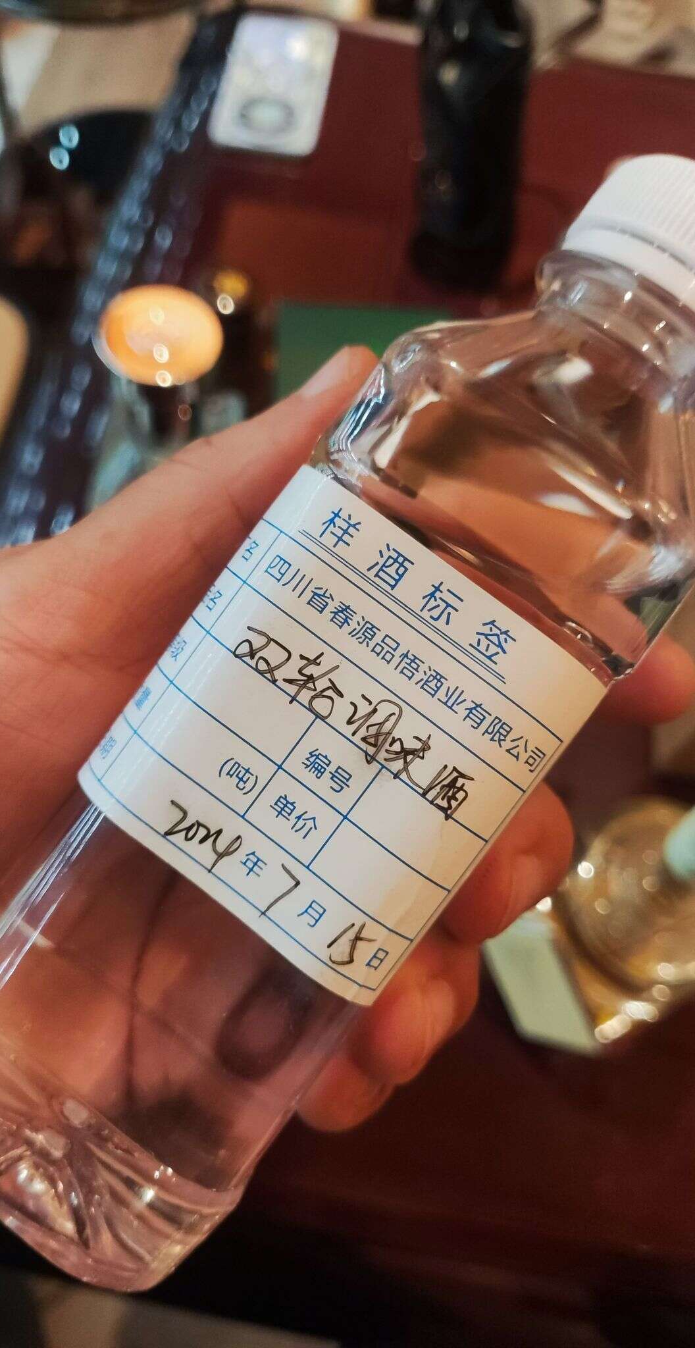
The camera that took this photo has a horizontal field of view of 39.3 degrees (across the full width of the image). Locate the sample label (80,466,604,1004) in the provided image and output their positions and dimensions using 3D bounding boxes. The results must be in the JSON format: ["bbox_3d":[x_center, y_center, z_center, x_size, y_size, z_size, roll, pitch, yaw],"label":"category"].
[{"bbox_3d":[-0.001,0.007,0.129,0.048,0.012,0.049,37,93,0],"label":"sample label"}]

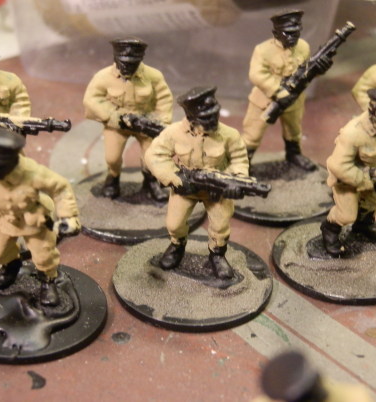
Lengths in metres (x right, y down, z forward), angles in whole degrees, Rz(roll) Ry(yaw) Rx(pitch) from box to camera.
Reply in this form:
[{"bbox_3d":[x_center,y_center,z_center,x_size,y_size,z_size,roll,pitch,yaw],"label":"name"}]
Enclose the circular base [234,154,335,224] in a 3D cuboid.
[{"bbox_3d":[0.016,-0.003,0.177,0.025,0.002,0.025,2,30,0],"label":"circular base"}]

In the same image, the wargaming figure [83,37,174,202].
[{"bbox_3d":[-0.011,-0.014,0.165,0.017,0.030,0.012,-2,30,-5],"label":"wargaming figure"}]

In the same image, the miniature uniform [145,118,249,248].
[{"bbox_3d":[0.001,-0.001,0.144,0.017,0.023,0.013,-4,31,-10],"label":"miniature uniform"}]

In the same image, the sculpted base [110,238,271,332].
[{"bbox_3d":[0.001,0.012,0.151,0.025,0.002,0.025,1,30,-1],"label":"sculpted base"}]

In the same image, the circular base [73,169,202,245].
[{"bbox_3d":[-0.009,0.000,0.171,0.025,0.002,0.025,1,30,0],"label":"circular base"}]

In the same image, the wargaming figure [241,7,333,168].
[{"bbox_3d":[0.019,-0.021,0.175,0.018,0.030,0.014,-11,33,-21],"label":"wargaming figure"}]

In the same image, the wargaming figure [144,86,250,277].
[{"bbox_3d":[0.002,-0.002,0.143,0.017,0.031,0.013,-4,31,-10],"label":"wargaming figure"}]

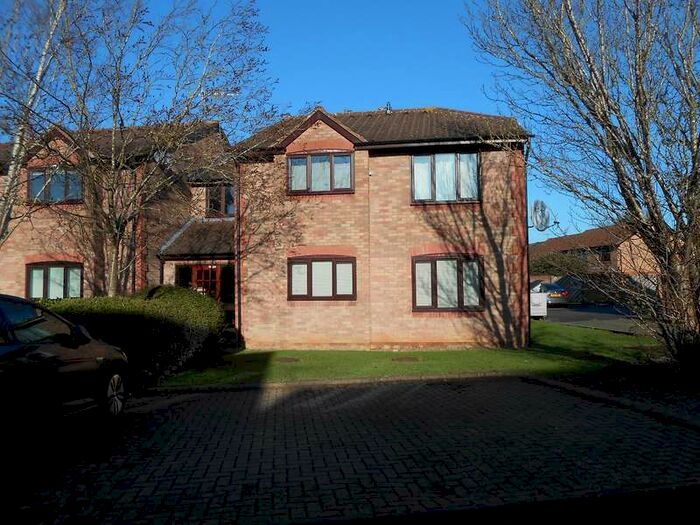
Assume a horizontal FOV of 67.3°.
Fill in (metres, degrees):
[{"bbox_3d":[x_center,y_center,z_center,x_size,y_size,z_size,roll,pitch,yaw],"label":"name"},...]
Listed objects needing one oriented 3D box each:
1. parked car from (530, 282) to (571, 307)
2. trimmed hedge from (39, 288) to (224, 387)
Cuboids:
[{"bbox_3d":[11.826,1.898,31.764,1.760,1.450,4.300,-1,-3,8],"label":"parked car"},{"bbox_3d":[-4.856,1.350,10.756,3.580,1.710,2.850,-1,-3,8],"label":"trimmed hedge"}]

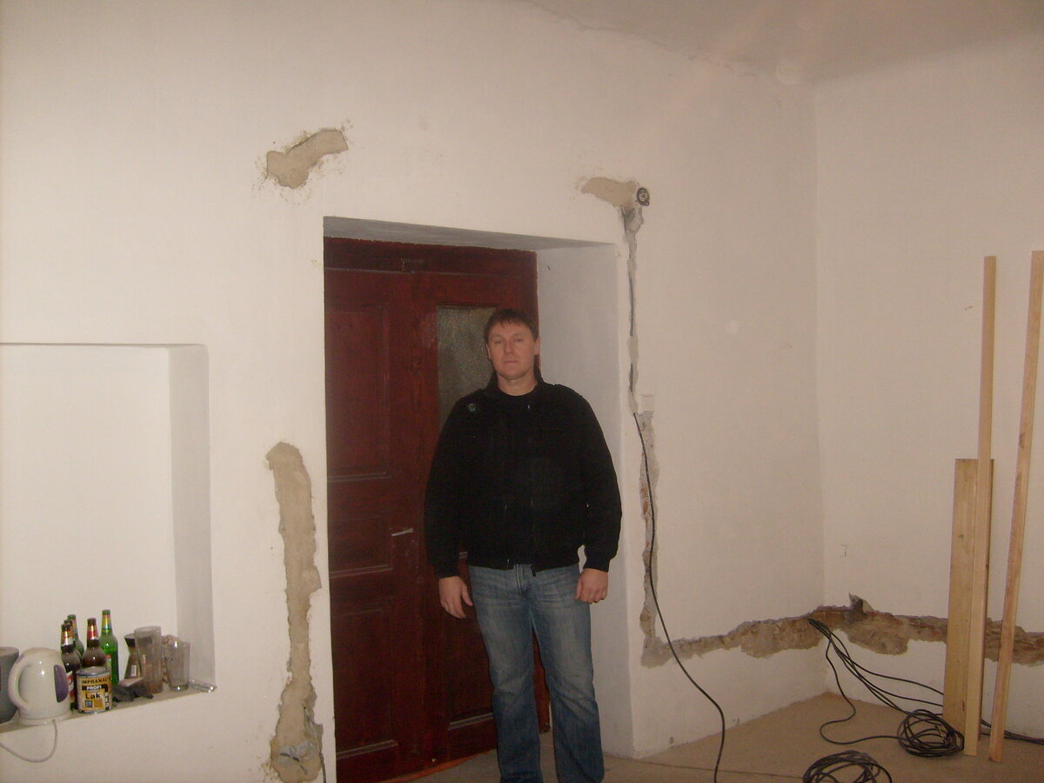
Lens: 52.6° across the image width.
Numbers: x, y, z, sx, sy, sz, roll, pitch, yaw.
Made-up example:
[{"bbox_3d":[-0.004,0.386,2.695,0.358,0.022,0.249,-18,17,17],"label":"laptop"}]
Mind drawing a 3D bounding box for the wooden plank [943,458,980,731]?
[{"bbox_3d":[2.062,0.947,4.879,0.026,1.264,0.160,11,-8,-44],"label":"wooden plank"}]

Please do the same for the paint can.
[{"bbox_3d":[-1.324,0.923,3.263,0.100,0.117,0.100,-1,0,-22],"label":"paint can"}]

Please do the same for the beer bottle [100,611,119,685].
[{"bbox_3d":[-1.366,0.852,3.478,0.067,0.260,0.067,-1,0,-21],"label":"beer bottle"}]

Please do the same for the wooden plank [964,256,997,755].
[{"bbox_3d":[2.056,0.479,4.728,0.030,2.229,0.048,13,-11,-44],"label":"wooden plank"}]

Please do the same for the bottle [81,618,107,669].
[{"bbox_3d":[-1.359,0.852,3.345,0.068,0.260,0.068,-1,0,-22],"label":"bottle"}]

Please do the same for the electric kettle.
[{"bbox_3d":[-1.448,0.880,3.167,0.150,0.210,0.210,-1,0,27],"label":"electric kettle"}]

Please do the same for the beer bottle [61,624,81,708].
[{"bbox_3d":[-1.411,0.854,3.277,0.068,0.260,0.068,-1,0,-23],"label":"beer bottle"}]

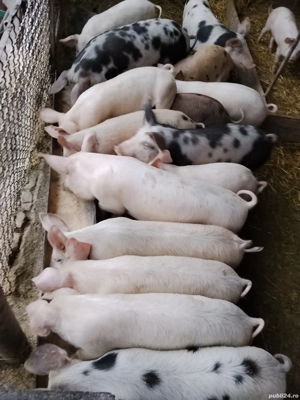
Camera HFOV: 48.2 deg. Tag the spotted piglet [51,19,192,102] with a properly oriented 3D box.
[{"bbox_3d":[-0.141,-0.784,2.062,0.840,0.410,0.250,-26,62,-15],"label":"spotted piglet"}]

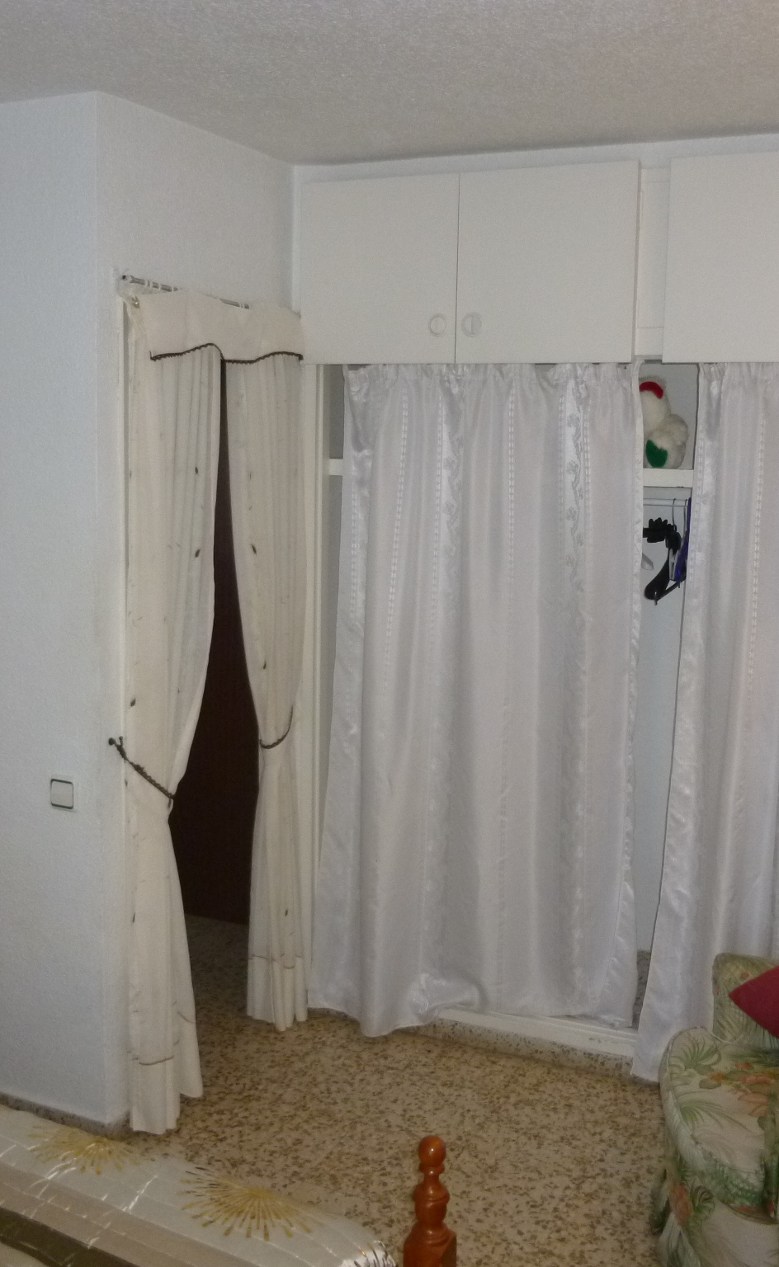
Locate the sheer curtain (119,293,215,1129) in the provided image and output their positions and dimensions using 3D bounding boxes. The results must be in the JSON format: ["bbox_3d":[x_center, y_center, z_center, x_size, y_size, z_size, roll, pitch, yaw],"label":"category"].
[{"bbox_3d":[-0.522,0.237,2.994,0.105,1.985,0.357,5,9,23],"label":"sheer curtain"}]

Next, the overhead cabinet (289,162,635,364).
[{"bbox_3d":[0.280,-0.986,3.416,0.941,0.491,0.500,5,9,23],"label":"overhead cabinet"}]

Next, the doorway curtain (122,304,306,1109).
[{"bbox_3d":[-0.429,0.184,3.189,0.116,2.037,0.777,5,9,23],"label":"doorway curtain"}]

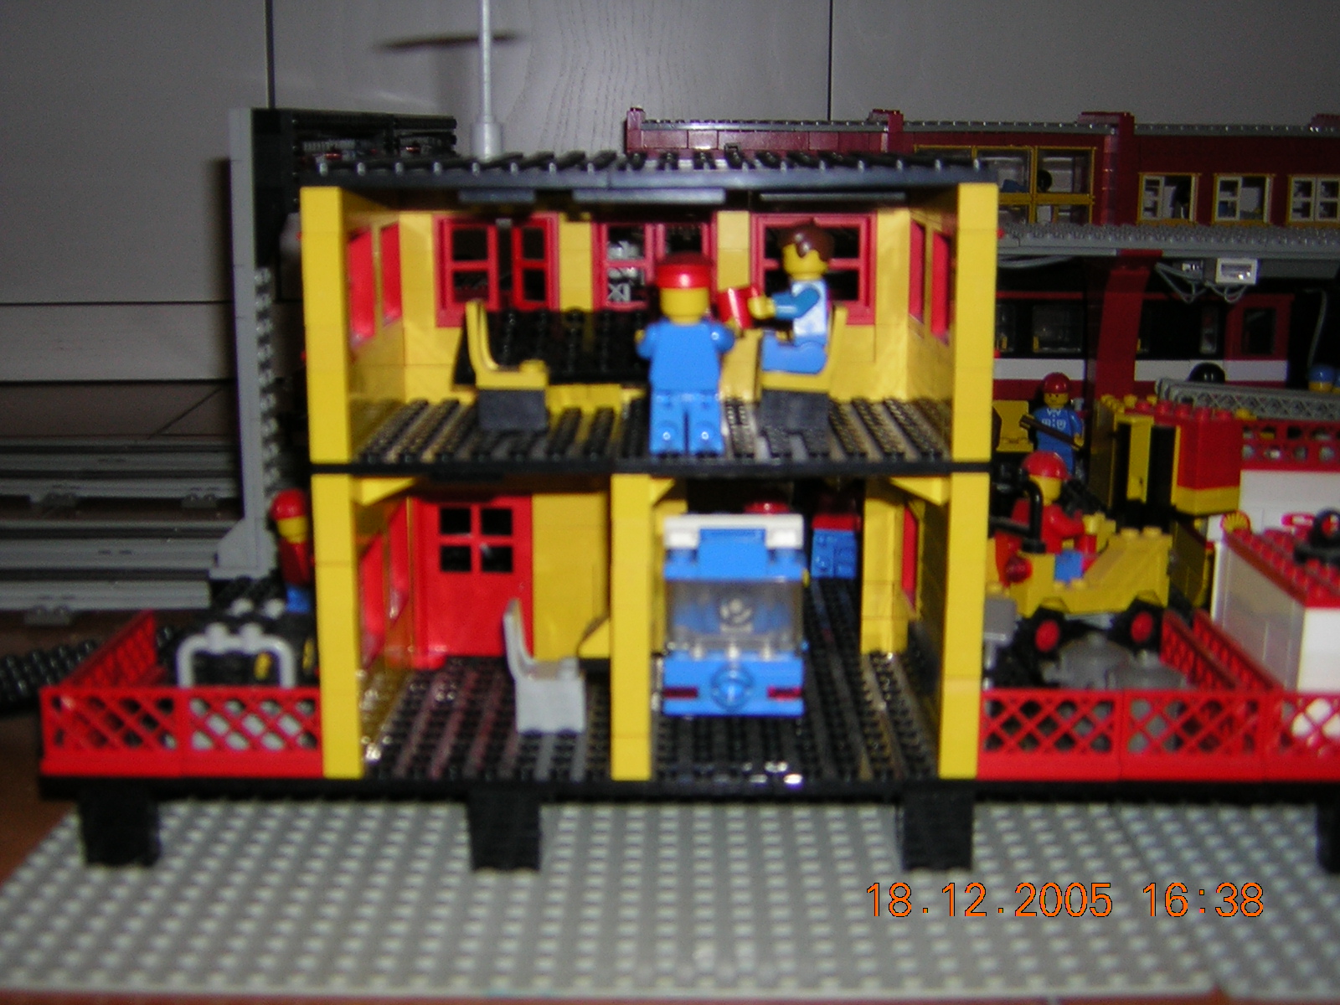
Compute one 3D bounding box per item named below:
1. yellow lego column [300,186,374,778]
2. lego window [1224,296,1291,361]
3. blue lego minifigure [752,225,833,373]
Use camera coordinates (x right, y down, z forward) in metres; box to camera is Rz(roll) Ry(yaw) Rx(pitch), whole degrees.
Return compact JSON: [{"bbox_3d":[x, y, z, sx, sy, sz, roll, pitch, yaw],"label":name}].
[{"bbox_3d":[-0.072,-0.003,0.357,0.008,0.129,0.009,0,12,0],"label":"yellow lego column"},{"bbox_3d":[0.278,-0.082,0.786,0.031,0.030,0.006,0,12,0],"label":"lego window"},{"bbox_3d":[0.029,-0.048,0.396,0.020,0.035,0.022,0,11,0],"label":"blue lego minifigure"}]

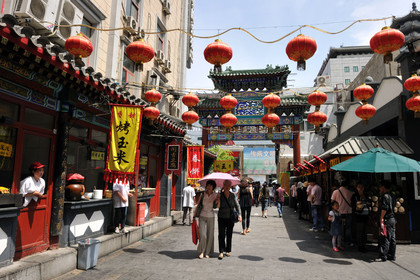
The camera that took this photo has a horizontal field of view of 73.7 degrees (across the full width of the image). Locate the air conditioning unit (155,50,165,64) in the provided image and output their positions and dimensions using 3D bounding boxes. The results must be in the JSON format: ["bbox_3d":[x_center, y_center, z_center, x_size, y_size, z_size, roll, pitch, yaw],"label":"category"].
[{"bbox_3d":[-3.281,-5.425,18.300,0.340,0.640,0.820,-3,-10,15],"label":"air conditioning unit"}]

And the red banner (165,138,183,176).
[{"bbox_3d":[-1.383,0.680,10.701,0.680,1.418,0.080,-2,-10,11],"label":"red banner"}]

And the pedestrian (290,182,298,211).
[{"bbox_3d":[4.937,3.305,16.301,0.500,1.680,0.330,3,-10,-15],"label":"pedestrian"}]

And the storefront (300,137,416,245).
[{"bbox_3d":[4.796,1.699,9.800,2.250,2.950,4.200,-1,-9,11],"label":"storefront"}]

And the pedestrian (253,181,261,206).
[{"bbox_3d":[2.914,3.325,17.438,0.480,1.630,0.340,0,-8,12],"label":"pedestrian"}]

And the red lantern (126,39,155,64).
[{"bbox_3d":[-0.955,-1.221,3.860,0.380,0.330,0.380,-2,-10,11],"label":"red lantern"}]

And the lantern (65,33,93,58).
[{"bbox_3d":[-1.908,-1.389,4.100,0.380,0.330,0.380,-2,-10,11],"label":"lantern"}]

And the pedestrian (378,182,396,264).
[{"bbox_3d":[3.859,1.764,6.180,0.400,1.700,0.480,-2,-9,17],"label":"pedestrian"}]

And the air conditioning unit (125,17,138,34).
[{"bbox_3d":[-4.039,-5.981,14.500,0.320,0.580,0.780,-1,-9,11],"label":"air conditioning unit"}]

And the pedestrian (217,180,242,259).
[{"bbox_3d":[0.427,1.670,6.023,0.530,1.620,0.360,1,-8,5],"label":"pedestrian"}]

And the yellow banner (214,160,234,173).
[{"bbox_3d":[0.725,1.325,14.000,1.000,0.600,0.050,0,-8,12],"label":"yellow banner"}]

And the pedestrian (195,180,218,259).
[{"bbox_3d":[-0.056,1.665,5.986,0.500,1.600,0.360,1,-8,5],"label":"pedestrian"}]

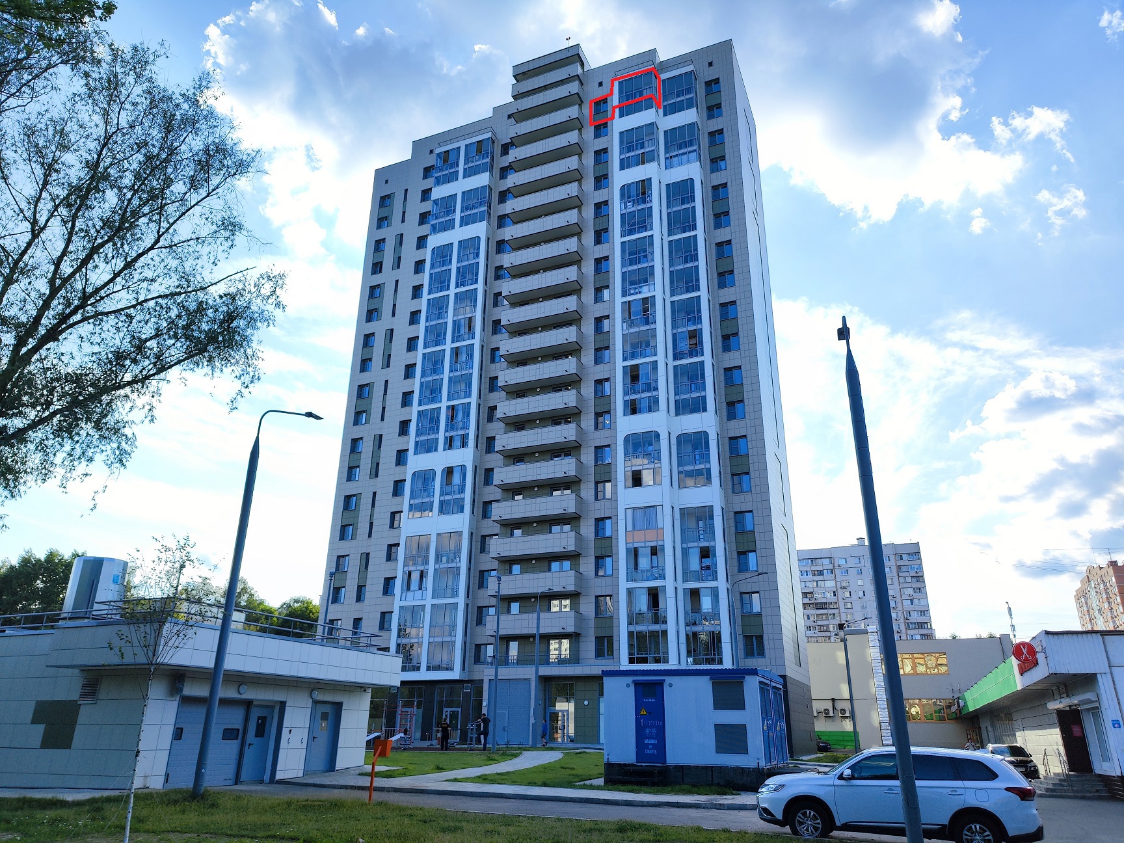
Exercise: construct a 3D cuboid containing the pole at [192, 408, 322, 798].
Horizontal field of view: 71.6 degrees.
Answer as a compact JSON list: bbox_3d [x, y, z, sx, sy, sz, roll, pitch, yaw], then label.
[{"bbox_3d":[-7.750,4.192,20.430,0.300,10.050,2.280,-8,-24,22],"label":"pole"}]

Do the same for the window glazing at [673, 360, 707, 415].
[{"bbox_3d":[10.232,-2.620,62.055,2.534,4.386,0.150,-8,-23,21],"label":"window glazing"}]

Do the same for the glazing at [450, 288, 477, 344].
[{"bbox_3d":[-9.327,-10.091,74.795,2.535,5.523,0.150,-8,-23,21],"label":"glazing"}]

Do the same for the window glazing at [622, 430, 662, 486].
[{"bbox_3d":[6.237,2.912,59.995,2.913,4.408,0.150,-8,-23,21],"label":"window glazing"}]

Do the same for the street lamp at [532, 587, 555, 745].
[{"bbox_3d":[-1.151,15.681,50.125,0.330,9.617,2.300,-10,-24,26],"label":"street lamp"}]

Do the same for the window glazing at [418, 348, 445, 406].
[{"bbox_3d":[-12.266,-4.101,73.118,2.306,5.587,0.150,-8,-24,22],"label":"window glazing"}]

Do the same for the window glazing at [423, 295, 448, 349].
[{"bbox_3d":[-12.196,-9.693,75.898,2.509,5.523,0.150,-8,-23,21],"label":"window glazing"}]

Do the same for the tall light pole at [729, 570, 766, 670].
[{"bbox_3d":[11.003,13.728,44.514,2.260,9.980,0.300,-8,-24,22],"label":"tall light pole"}]

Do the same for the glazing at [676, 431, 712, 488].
[{"bbox_3d":[10.083,2.881,59.658,2.516,4.333,0.150,-8,-24,22],"label":"glazing"}]

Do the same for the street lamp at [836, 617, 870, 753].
[{"bbox_3d":[23.147,20.269,60.167,2.640,9.950,0.350,-8,-24,22],"label":"street lamp"}]

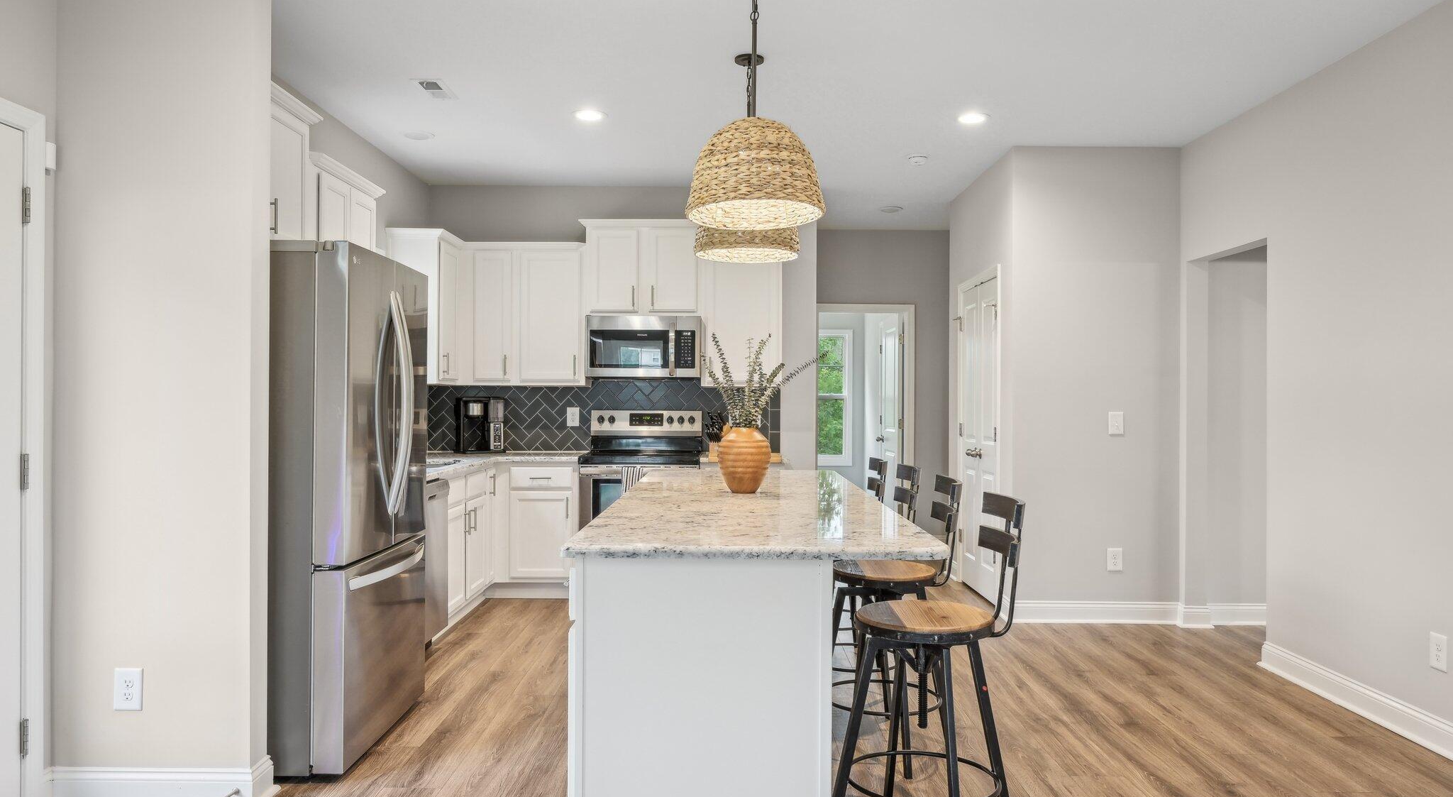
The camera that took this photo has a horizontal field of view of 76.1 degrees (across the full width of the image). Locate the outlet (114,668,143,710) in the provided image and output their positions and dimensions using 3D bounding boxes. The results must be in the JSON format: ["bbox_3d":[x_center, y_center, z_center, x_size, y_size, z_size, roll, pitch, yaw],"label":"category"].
[{"bbox_3d":[-1.880,0.916,2.919,0.090,0.131,0.012,0,0,1],"label":"outlet"}]

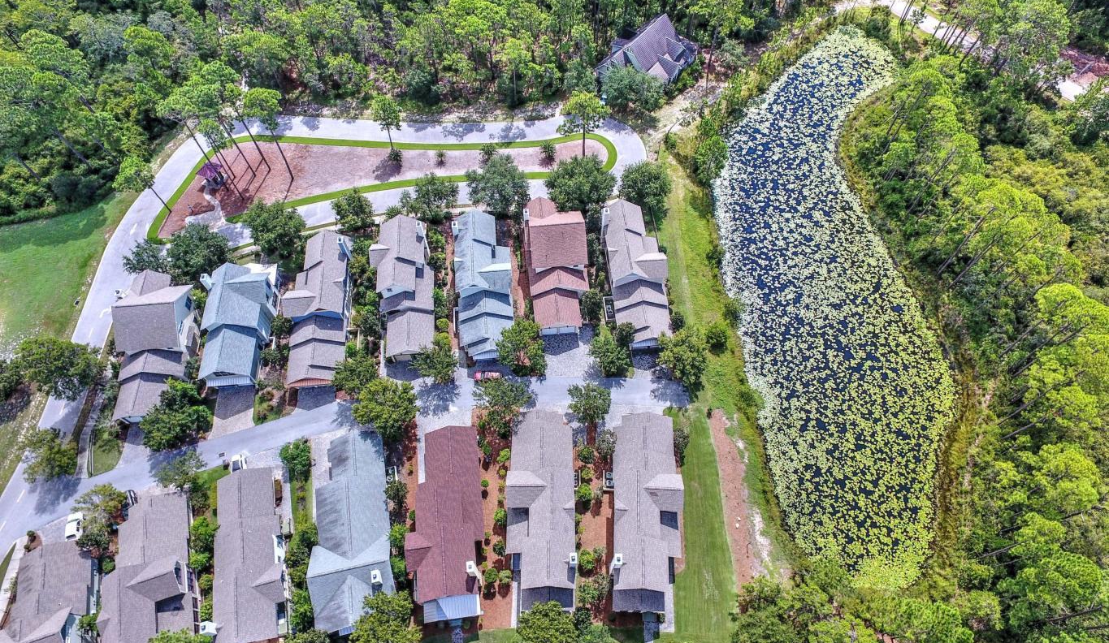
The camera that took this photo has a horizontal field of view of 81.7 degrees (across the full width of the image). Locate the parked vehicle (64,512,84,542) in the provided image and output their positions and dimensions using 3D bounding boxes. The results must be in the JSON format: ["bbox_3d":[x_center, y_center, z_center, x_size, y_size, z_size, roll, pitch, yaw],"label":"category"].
[{"bbox_3d":[-70.965,30.586,94.824,1.930,1.740,4.750,-16,60,-10],"label":"parked vehicle"}]

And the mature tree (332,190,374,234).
[{"bbox_3d":[-38.254,-20.363,122.487,7.700,8.000,7.700,0,59,0],"label":"mature tree"}]

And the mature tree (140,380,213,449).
[{"bbox_3d":[-58.356,14.884,99.768,9.700,9.800,9.700,0,59,0],"label":"mature tree"}]

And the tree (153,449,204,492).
[{"bbox_3d":[-55.647,22.552,95.750,6.660,7.500,6.350,-1,58,1],"label":"tree"}]

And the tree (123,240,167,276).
[{"bbox_3d":[-73.528,-10.660,116.314,7.470,8.000,7.660,-1,58,1],"label":"tree"}]

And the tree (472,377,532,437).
[{"bbox_3d":[-7.834,13.701,100.095,9.490,7.500,9.670,-1,58,1],"label":"tree"}]

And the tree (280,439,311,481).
[{"bbox_3d":[-40.200,21.887,100.304,5.500,5.500,5.500,0,59,0],"label":"tree"}]

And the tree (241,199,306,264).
[{"bbox_3d":[-53.531,-17.403,123.015,11.300,9.300,12.200,-1,58,0],"label":"tree"}]

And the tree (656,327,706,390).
[{"bbox_3d":[20.369,6.221,103.461,8.510,8.500,10.040,-1,58,1],"label":"tree"}]

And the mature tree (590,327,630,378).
[{"bbox_3d":[9.459,5.417,109.590,6.800,6.200,7.500,-1,58,0],"label":"mature tree"}]

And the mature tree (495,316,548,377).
[{"bbox_3d":[-5.500,4.871,108.487,8.700,9.000,8.700,0,59,0],"label":"mature tree"}]

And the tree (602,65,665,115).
[{"bbox_3d":[16.566,-48.571,136.984,13.230,9.000,12.900,-1,58,1],"label":"tree"}]

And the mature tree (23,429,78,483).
[{"bbox_3d":[-75.832,20.670,97.375,7.070,7.500,7.910,-1,58,1],"label":"mature tree"}]

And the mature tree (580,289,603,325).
[{"bbox_3d":[6.559,-2.508,114.356,4.000,6.600,4.800,-1,58,0],"label":"mature tree"}]

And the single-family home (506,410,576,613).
[{"bbox_3d":[-2.100,26.968,94.976,10.200,9.400,29.200,0,59,0],"label":"single-family home"}]

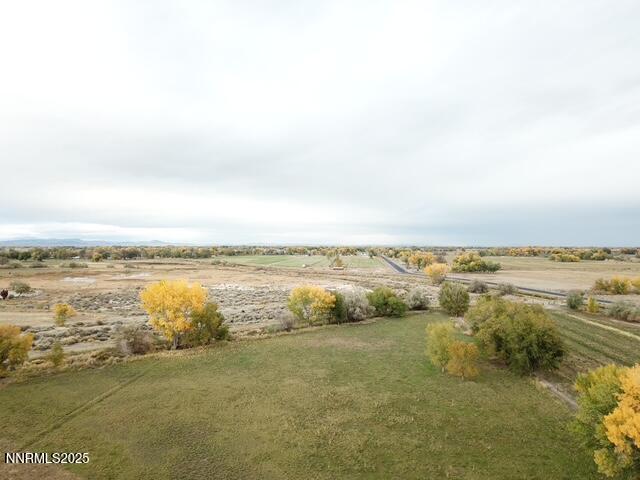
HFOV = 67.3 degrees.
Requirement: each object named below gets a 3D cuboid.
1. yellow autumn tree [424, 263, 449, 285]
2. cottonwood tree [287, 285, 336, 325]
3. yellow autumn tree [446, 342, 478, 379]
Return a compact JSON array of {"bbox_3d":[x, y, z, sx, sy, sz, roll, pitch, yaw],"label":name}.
[{"bbox_3d":[64.660,18.650,265.650,13.540,11.880,12.590,0,-1,0],"label":"yellow autumn tree"},{"bbox_3d":[-2.140,17.320,128.590,13.110,10.830,12.190,0,-1,0],"label":"cottonwood tree"},{"bbox_3d":[22.580,18.950,75.900,4.950,6.160,4.600,0,-1,0],"label":"yellow autumn tree"}]

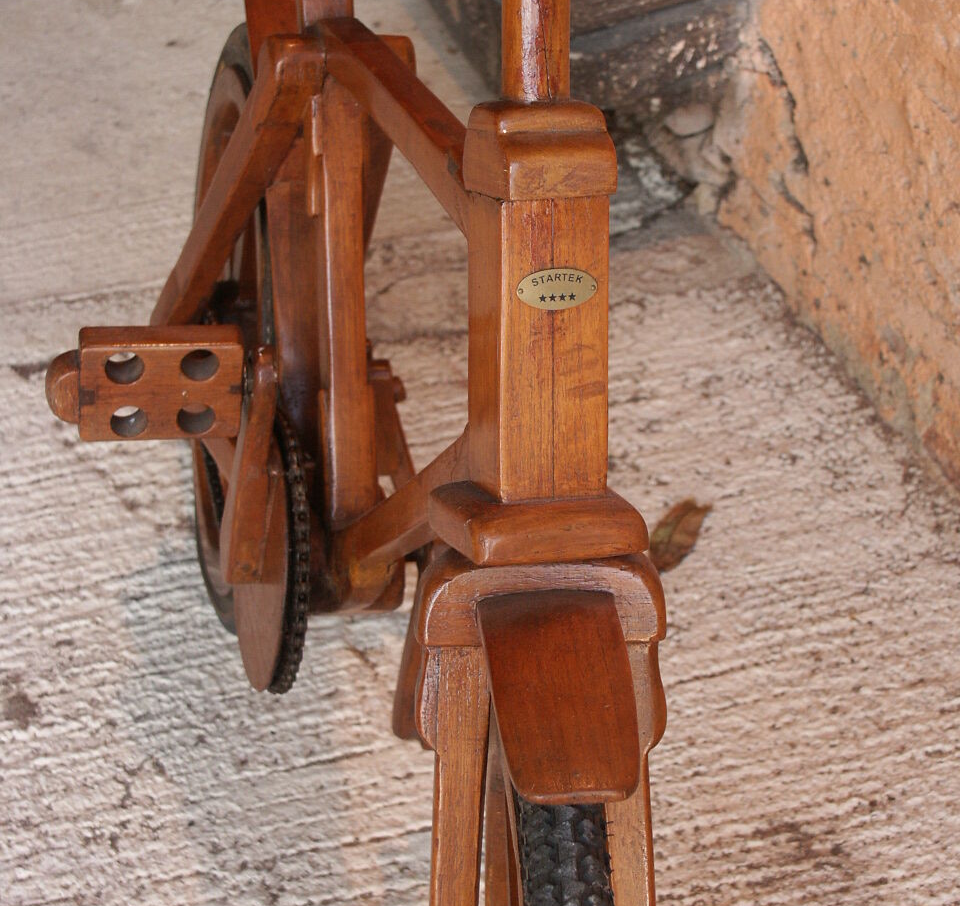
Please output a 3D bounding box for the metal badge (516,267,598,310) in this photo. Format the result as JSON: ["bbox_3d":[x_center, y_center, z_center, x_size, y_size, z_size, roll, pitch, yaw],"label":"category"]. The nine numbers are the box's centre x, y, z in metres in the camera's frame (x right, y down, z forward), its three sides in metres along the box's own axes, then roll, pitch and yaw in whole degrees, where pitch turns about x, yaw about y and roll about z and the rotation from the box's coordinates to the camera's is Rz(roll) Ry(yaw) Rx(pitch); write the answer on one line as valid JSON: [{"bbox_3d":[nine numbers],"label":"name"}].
[{"bbox_3d":[0.037,-0.079,1.165,0.041,0.020,0.002,-3,9,-16],"label":"metal badge"}]

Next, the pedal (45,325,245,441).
[{"bbox_3d":[-0.206,-0.042,1.493,0.118,0.069,0.023,-1,37,-12],"label":"pedal"}]

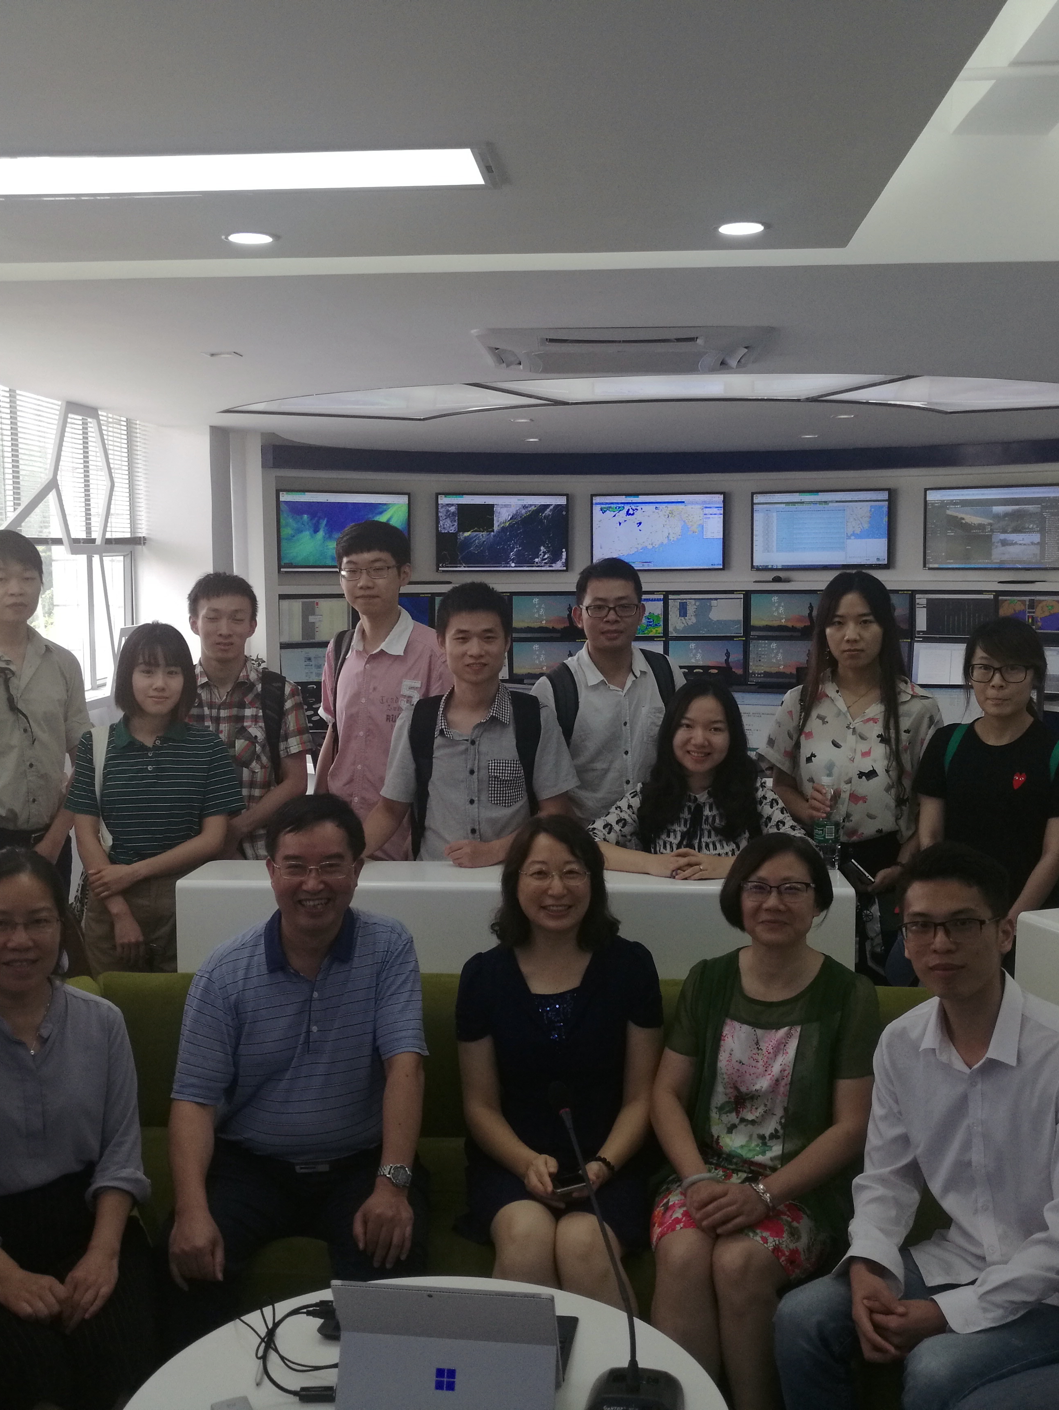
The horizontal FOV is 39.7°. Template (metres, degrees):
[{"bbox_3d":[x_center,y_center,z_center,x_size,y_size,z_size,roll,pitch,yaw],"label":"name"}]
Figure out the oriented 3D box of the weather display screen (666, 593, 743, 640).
[{"bbox_3d":[1.137,-0.575,9.496,0.500,0.295,0.060,0,6,5],"label":"weather display screen"}]

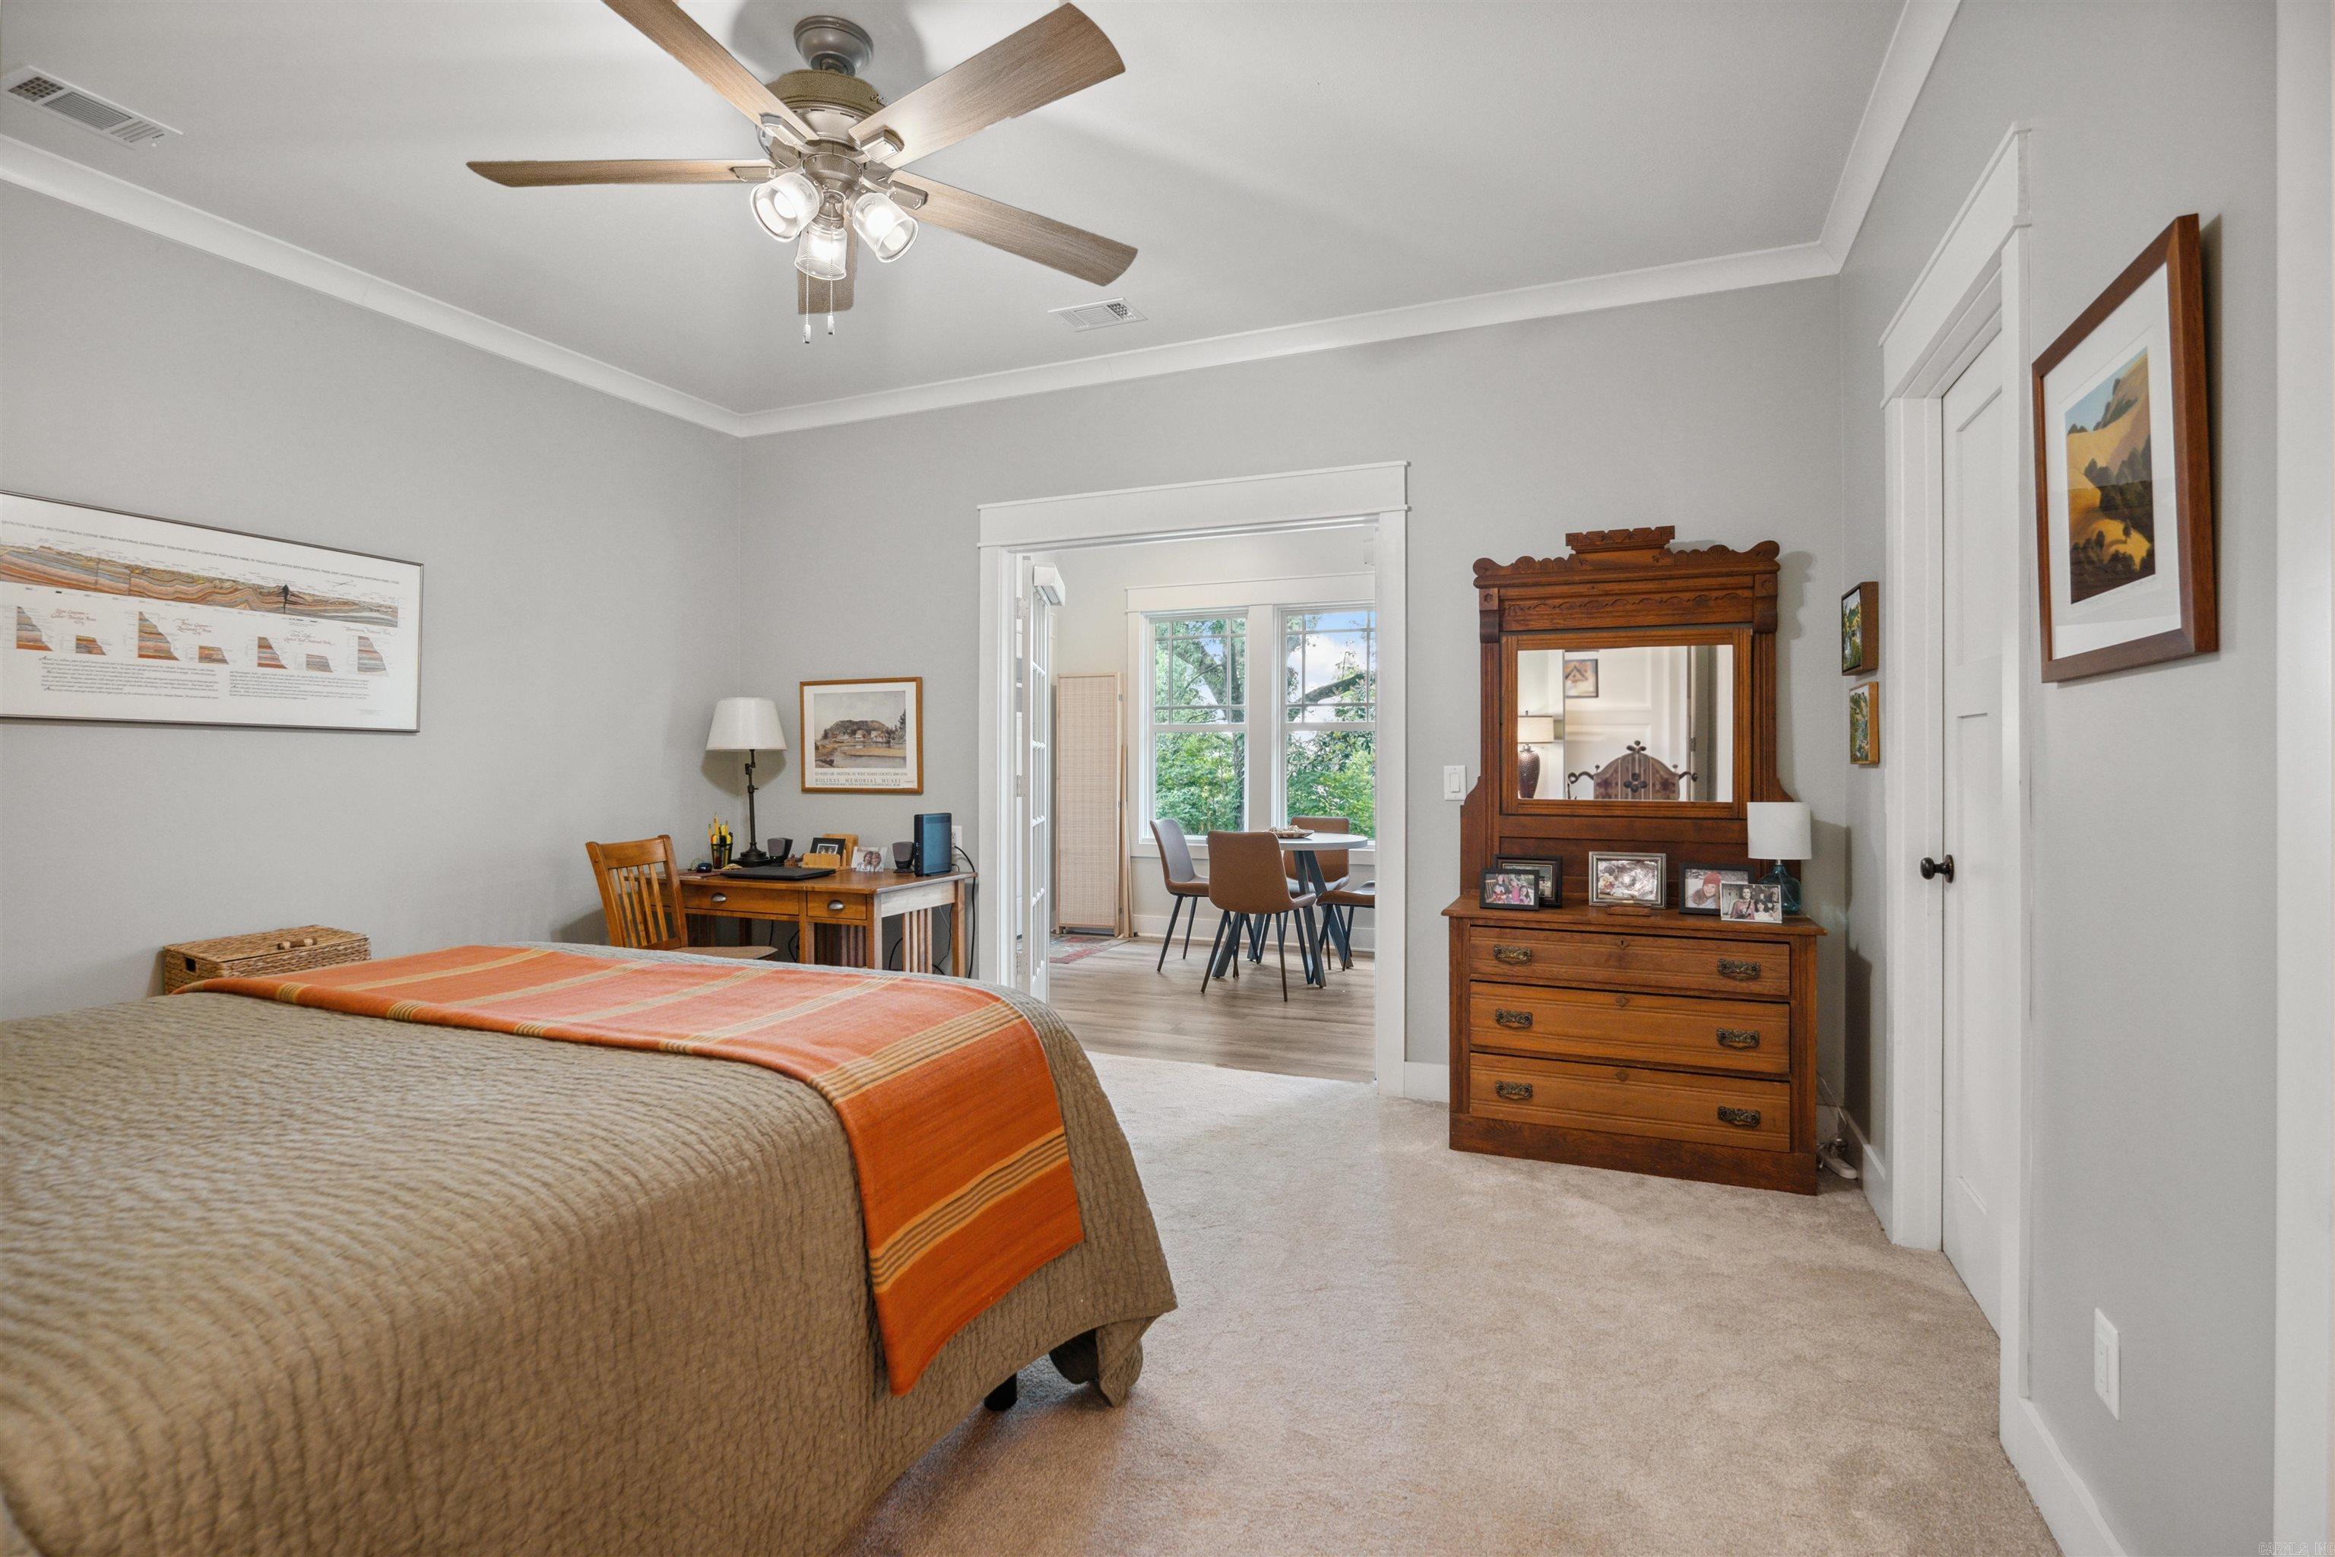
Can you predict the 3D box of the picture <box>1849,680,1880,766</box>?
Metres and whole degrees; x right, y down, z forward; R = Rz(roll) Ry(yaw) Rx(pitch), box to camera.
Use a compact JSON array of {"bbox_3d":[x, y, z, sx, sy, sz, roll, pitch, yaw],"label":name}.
[{"bbox_3d":[1.860,-0.144,2.773,0.028,0.205,0.220,0,1,23],"label":"picture"}]

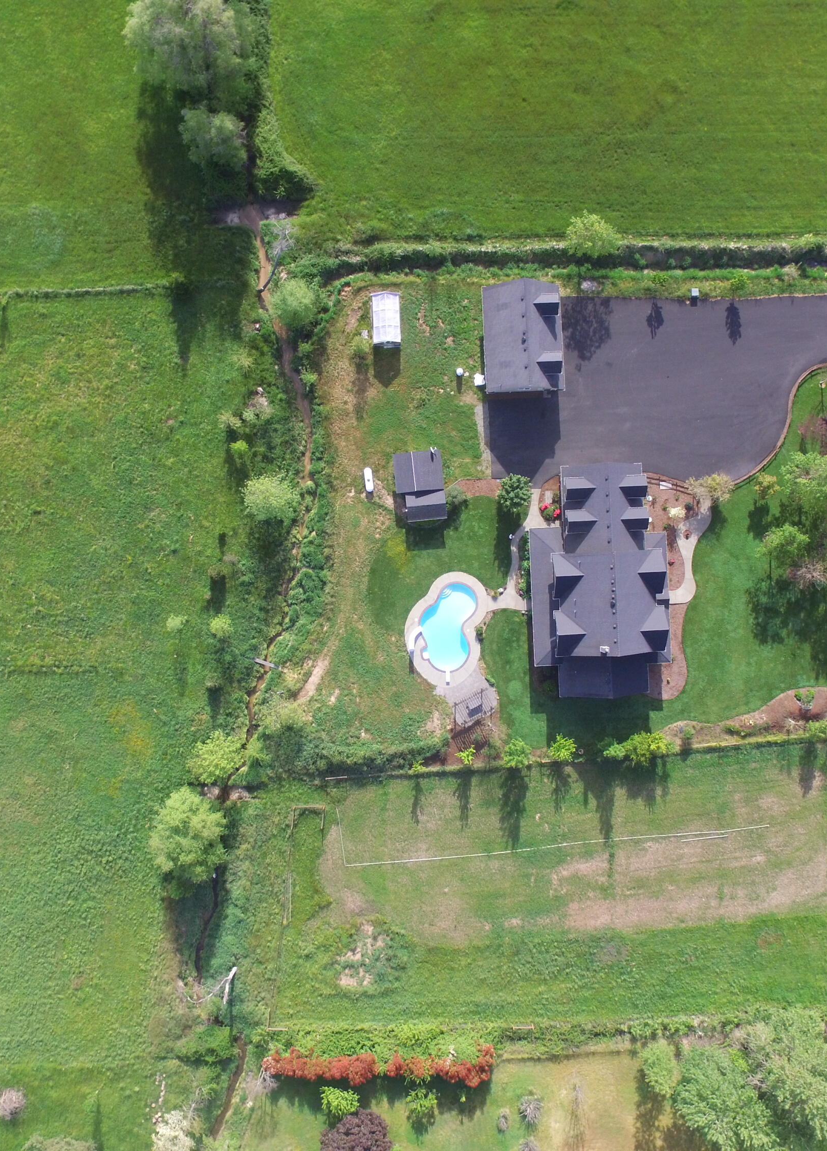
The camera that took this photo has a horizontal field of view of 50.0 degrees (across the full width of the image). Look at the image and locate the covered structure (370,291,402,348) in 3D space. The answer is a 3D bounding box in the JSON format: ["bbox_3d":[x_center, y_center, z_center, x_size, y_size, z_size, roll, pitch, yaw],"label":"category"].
[{"bbox_3d":[-3.520,-33.340,115.750,3.650,3.500,6.350,-2,90,0],"label":"covered structure"}]

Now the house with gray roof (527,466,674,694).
[{"bbox_3d":[23.500,0.910,110.230,17.430,11.550,29.380,-3,90,0],"label":"house with gray roof"}]

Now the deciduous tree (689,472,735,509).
[{"bbox_3d":[38.190,-10.940,113.770,4.660,4.360,5.270,0,90,0],"label":"deciduous tree"}]

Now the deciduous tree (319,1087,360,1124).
[{"bbox_3d":[-9.680,68.720,115.500,4.600,4.000,4.000,0,90,0],"label":"deciduous tree"}]

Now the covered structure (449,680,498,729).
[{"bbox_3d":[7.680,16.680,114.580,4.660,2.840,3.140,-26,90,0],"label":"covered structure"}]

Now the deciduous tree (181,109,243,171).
[{"bbox_3d":[-25.492,-55.387,114.250,8.200,11.500,8.000,0,90,0],"label":"deciduous tree"}]

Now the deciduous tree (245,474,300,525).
[{"bbox_3d":[-18.771,-9.859,116.650,7.000,6.700,6.500,0,90,0],"label":"deciduous tree"}]

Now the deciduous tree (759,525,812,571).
[{"bbox_3d":[47.450,-3.460,113.750,5.600,7.500,5.500,0,90,0],"label":"deciduous tree"}]

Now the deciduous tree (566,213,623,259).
[{"bbox_3d":[22.490,-42.550,111.540,5.880,8.610,6.590,0,90,0],"label":"deciduous tree"}]

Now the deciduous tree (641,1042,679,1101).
[{"bbox_3d":[32.018,64.427,115.500,4.300,9.000,4.600,0,90,0],"label":"deciduous tree"}]

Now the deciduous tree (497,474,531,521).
[{"bbox_3d":[13.222,-10.293,117.100,4.500,5.800,5.000,0,90,0],"label":"deciduous tree"}]

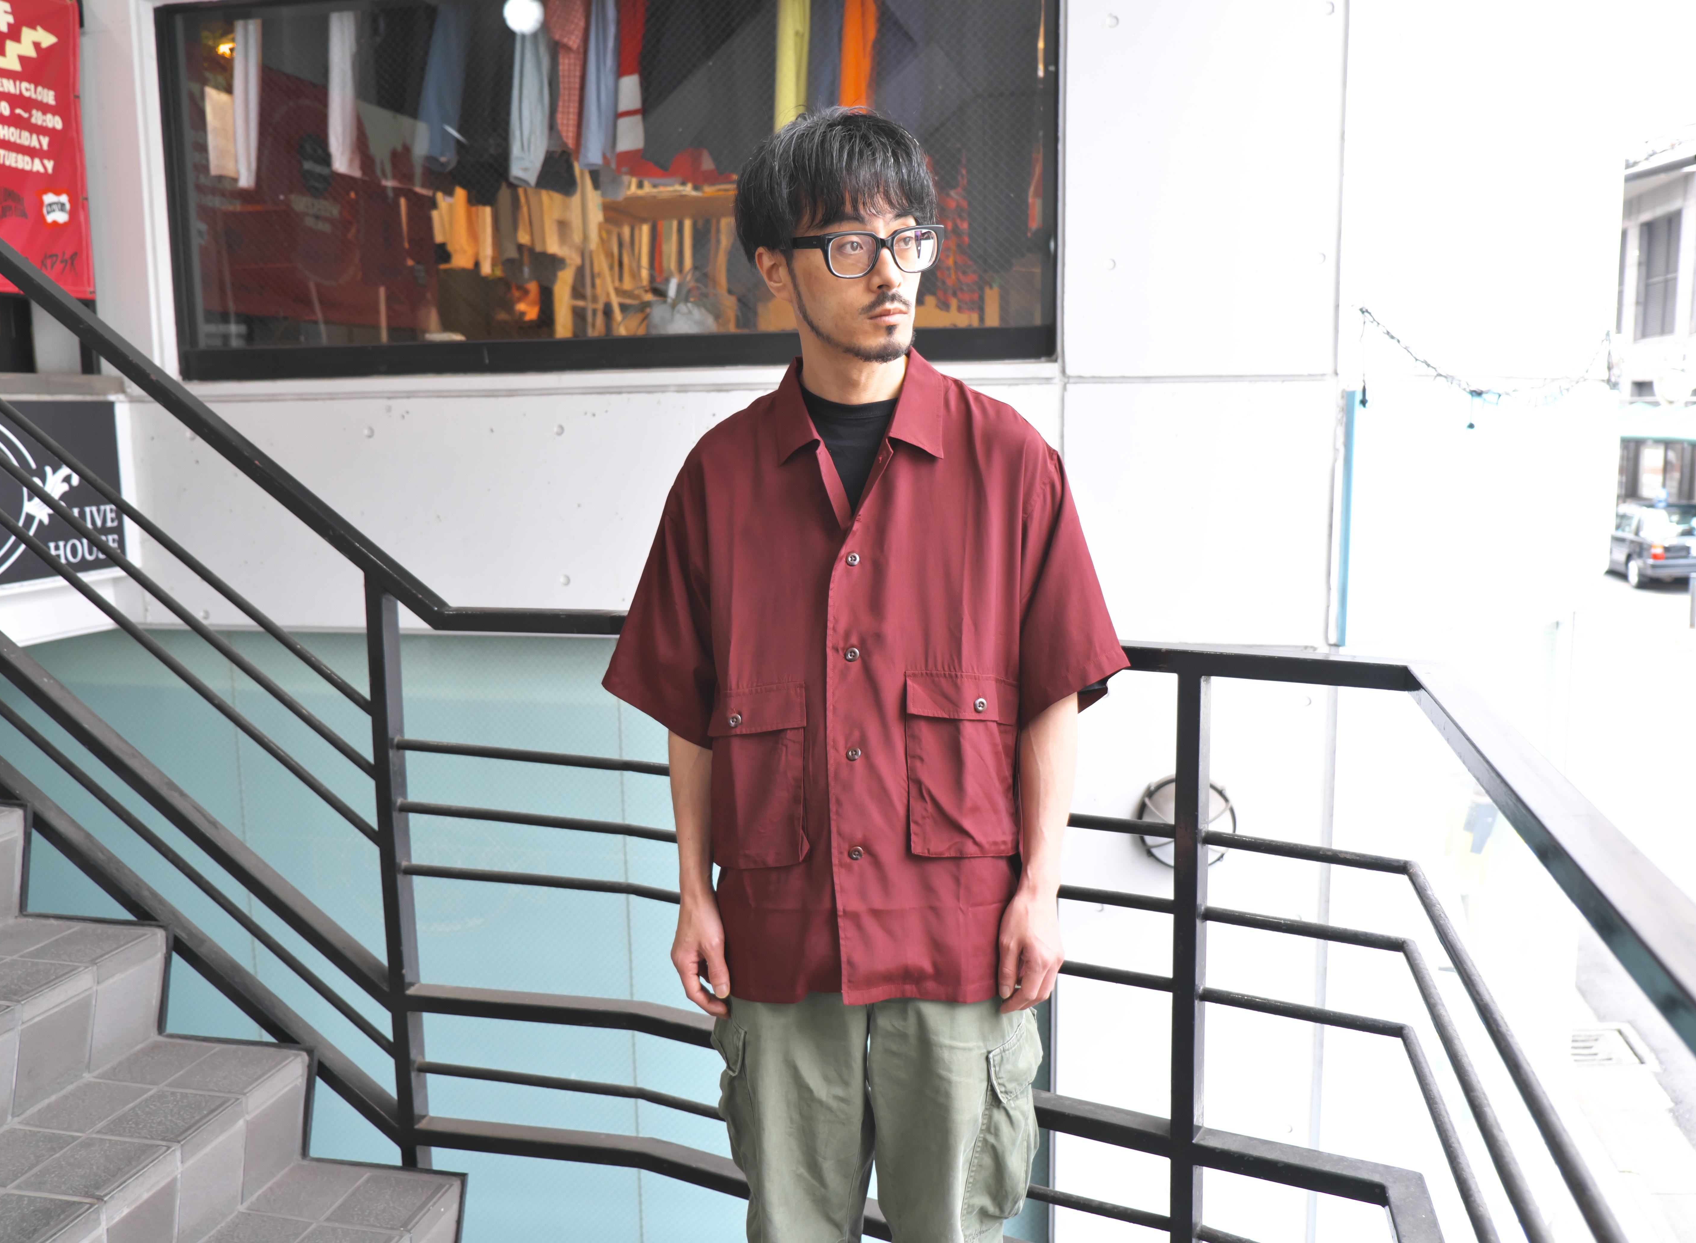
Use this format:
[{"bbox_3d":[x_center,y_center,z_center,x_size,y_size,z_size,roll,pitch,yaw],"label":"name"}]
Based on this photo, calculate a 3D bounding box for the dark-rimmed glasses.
[{"bbox_3d":[0.003,-0.393,1.508,0.145,0.050,0.145,-9,13,-29],"label":"dark-rimmed glasses"}]

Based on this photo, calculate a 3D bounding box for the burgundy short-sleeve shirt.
[{"bbox_3d":[0.019,0.055,1.605,0.595,0.725,0.290,0,7,4],"label":"burgundy short-sleeve shirt"}]

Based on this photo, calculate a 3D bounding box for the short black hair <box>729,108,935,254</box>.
[{"bbox_3d":[-0.014,-0.475,1.545,0.190,0.190,0.235,-9,13,-29],"label":"short black hair"}]

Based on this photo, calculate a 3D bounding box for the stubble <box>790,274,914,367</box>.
[{"bbox_3d":[0.019,-0.323,1.495,0.135,0.100,0.100,-9,13,-29],"label":"stubble"}]

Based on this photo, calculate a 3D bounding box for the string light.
[{"bbox_3d":[1.918,-0.765,4.121,1.240,0.300,0.070,-5,8,-33],"label":"string light"}]

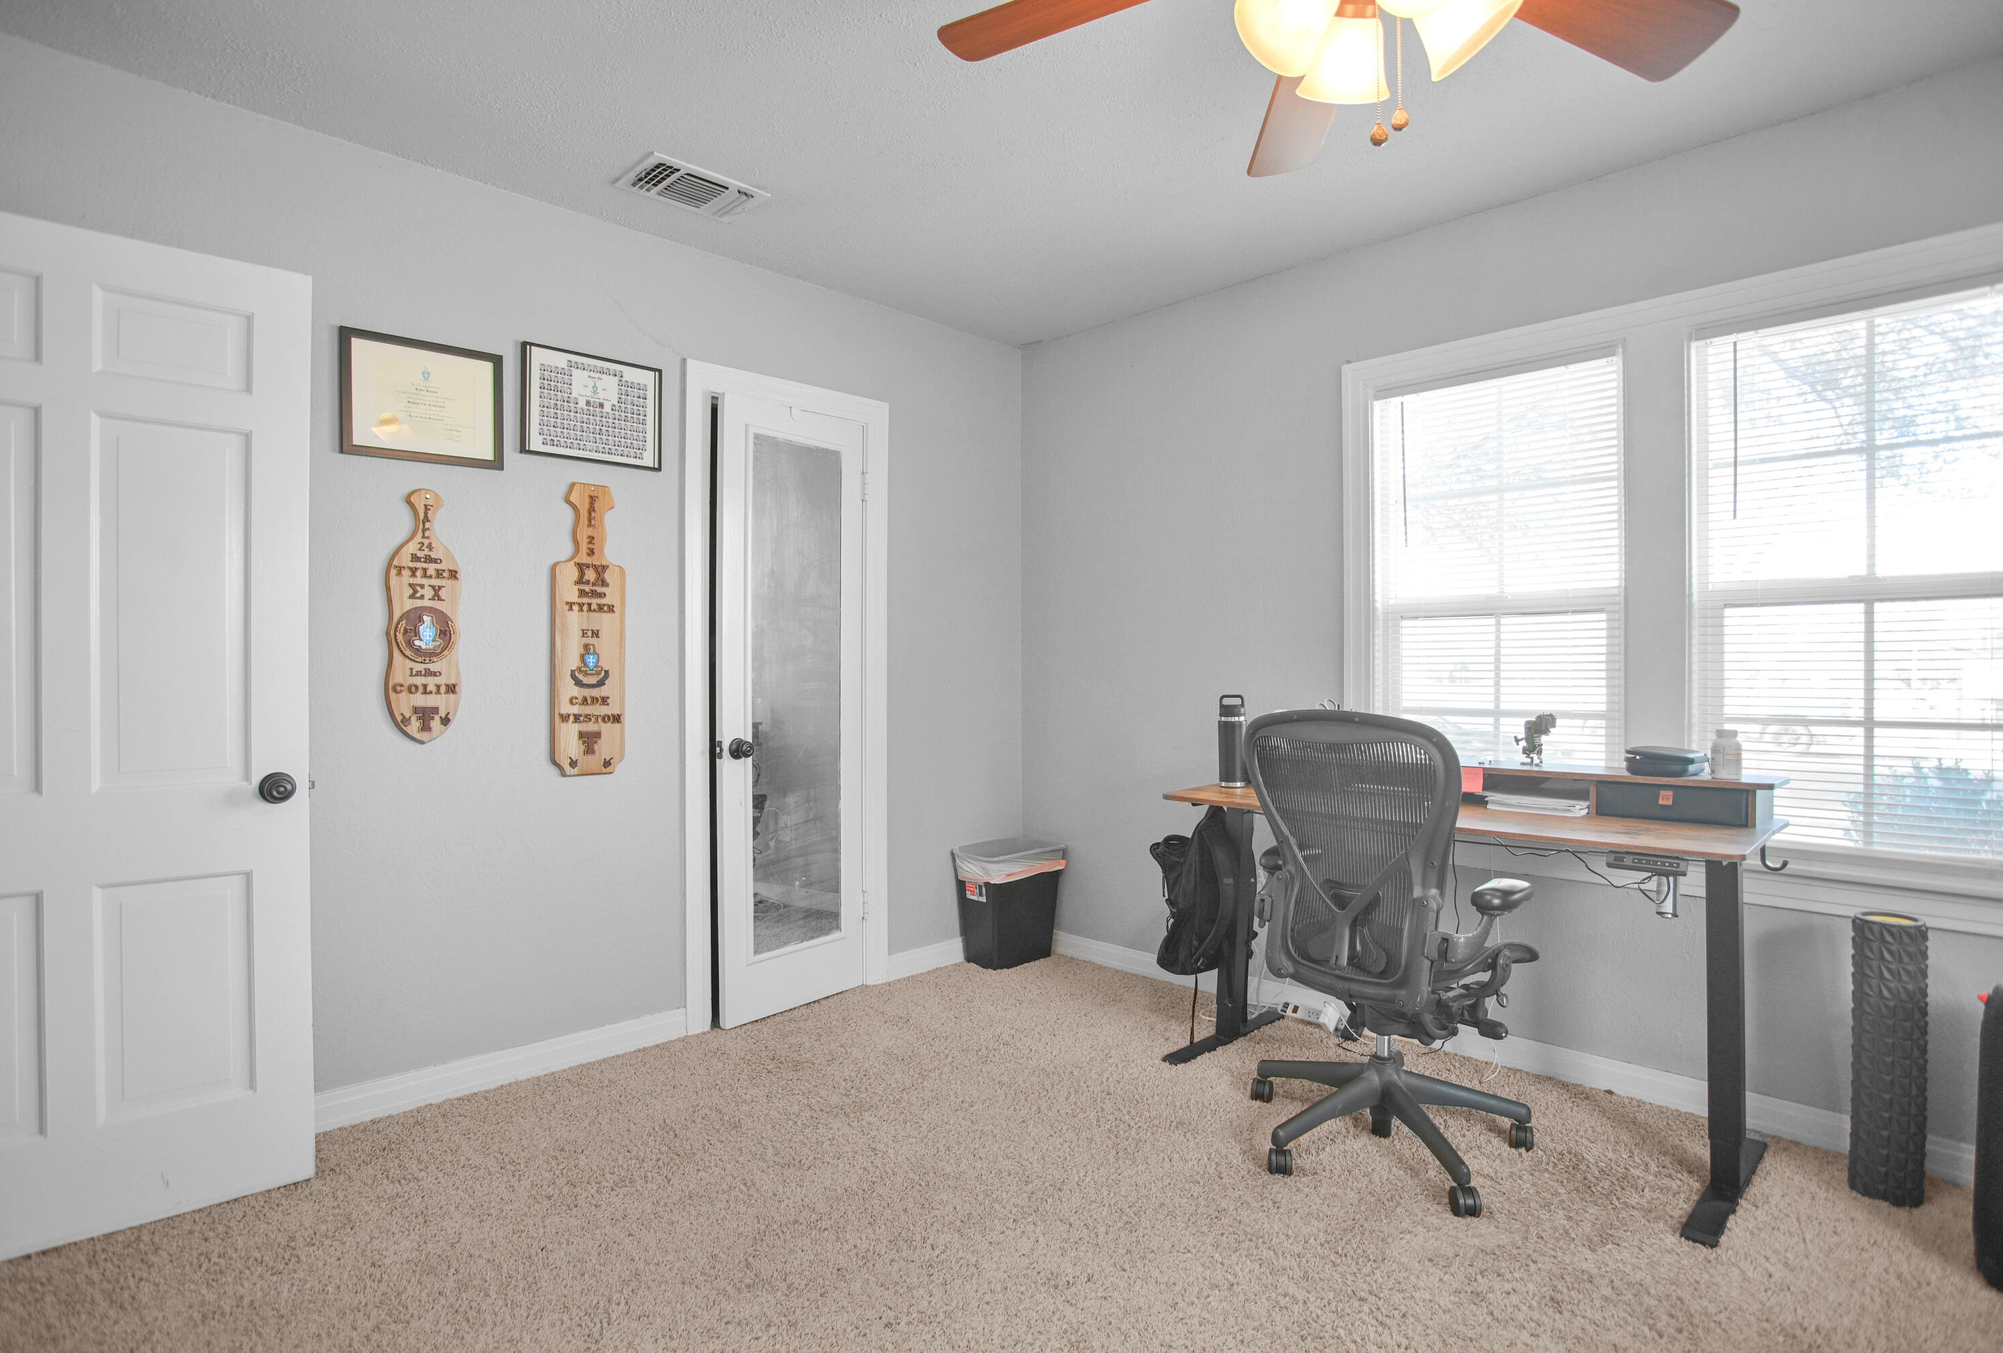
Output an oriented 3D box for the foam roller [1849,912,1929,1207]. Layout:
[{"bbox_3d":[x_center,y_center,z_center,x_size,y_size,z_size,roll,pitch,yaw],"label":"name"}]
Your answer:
[{"bbox_3d":[1.915,0.822,2.070,0.125,0.596,0.125,0,0,42],"label":"foam roller"}]

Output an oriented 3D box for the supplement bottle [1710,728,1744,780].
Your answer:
[{"bbox_3d":[1.752,0.186,2.315,0.060,0.125,0.060,0,0,42],"label":"supplement bottle"}]

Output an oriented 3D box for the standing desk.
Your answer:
[{"bbox_3d":[1.157,0.685,2.545,1.380,0.870,0.640,0,0,42],"label":"standing desk"}]

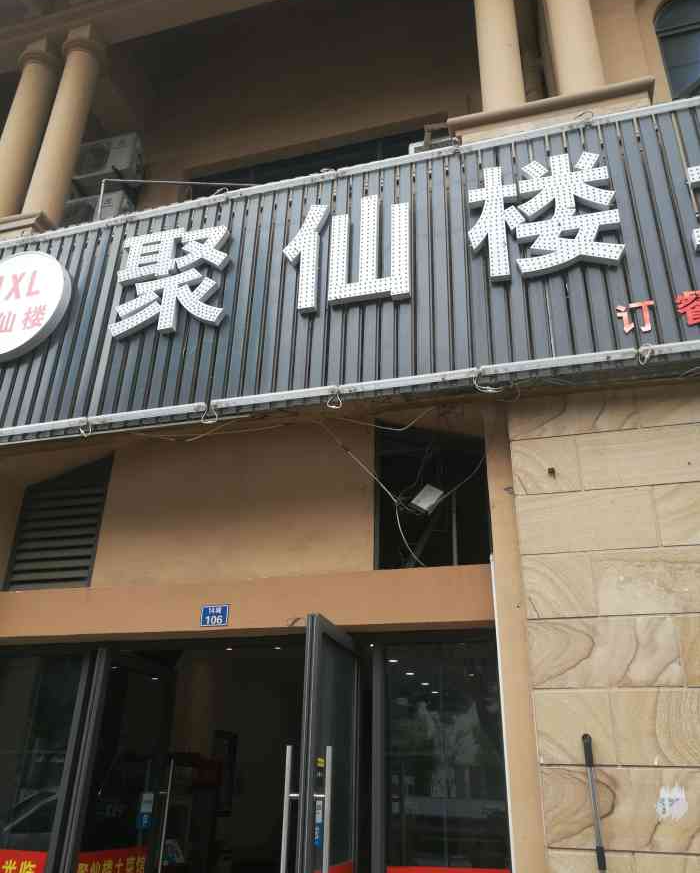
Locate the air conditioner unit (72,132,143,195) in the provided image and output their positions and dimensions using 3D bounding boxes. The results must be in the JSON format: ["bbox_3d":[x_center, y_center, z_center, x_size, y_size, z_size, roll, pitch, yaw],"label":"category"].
[{"bbox_3d":[-2.873,-3.226,8.699,0.800,0.545,0.295,-6,-27,15],"label":"air conditioner unit"}]

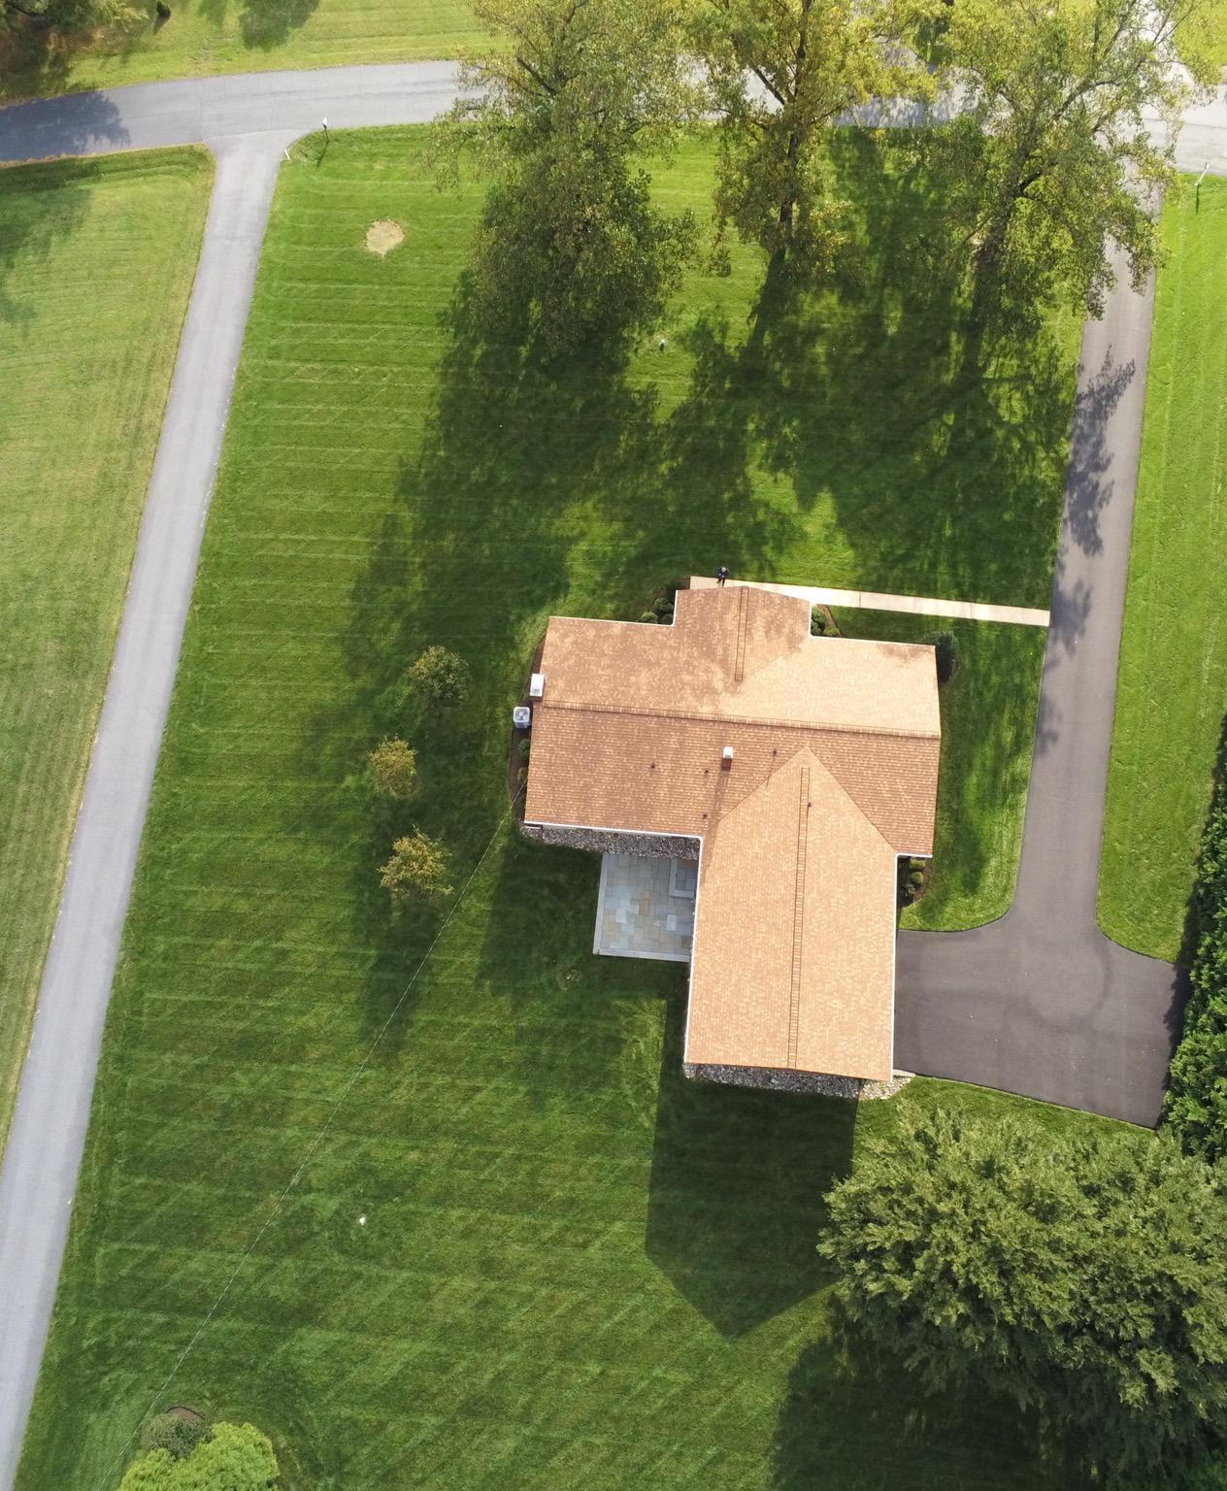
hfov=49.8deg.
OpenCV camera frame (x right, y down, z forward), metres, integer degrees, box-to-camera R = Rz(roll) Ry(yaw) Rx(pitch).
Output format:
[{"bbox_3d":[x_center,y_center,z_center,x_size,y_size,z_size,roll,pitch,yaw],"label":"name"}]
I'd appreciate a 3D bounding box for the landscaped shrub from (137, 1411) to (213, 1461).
[{"bbox_3d":[-17.984,28.673,54.441,2.600,1.800,2.600,0,71,1],"label":"landscaped shrub"}]

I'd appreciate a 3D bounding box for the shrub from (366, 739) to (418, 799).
[{"bbox_3d":[-10.288,1.137,62.564,2.300,4.000,2.300,0,71,1],"label":"shrub"}]

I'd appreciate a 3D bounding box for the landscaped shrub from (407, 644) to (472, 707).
[{"bbox_3d":[-7.729,-2.865,58.758,2.780,3.600,2.780,5,69,3],"label":"landscaped shrub"}]

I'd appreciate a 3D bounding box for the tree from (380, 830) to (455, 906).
[{"bbox_3d":[-8.200,5.280,55.714,3.040,3.900,3.040,5,69,3],"label":"tree"}]

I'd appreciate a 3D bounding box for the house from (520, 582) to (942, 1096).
[{"bbox_3d":[4.763,3.361,55.445,16.570,5.800,20.230,5,69,3],"label":"house"}]

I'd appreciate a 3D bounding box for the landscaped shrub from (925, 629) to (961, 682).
[{"bbox_3d":[14.630,-4.108,58.575,2.000,2.400,2.000,5,69,3],"label":"landscaped shrub"}]

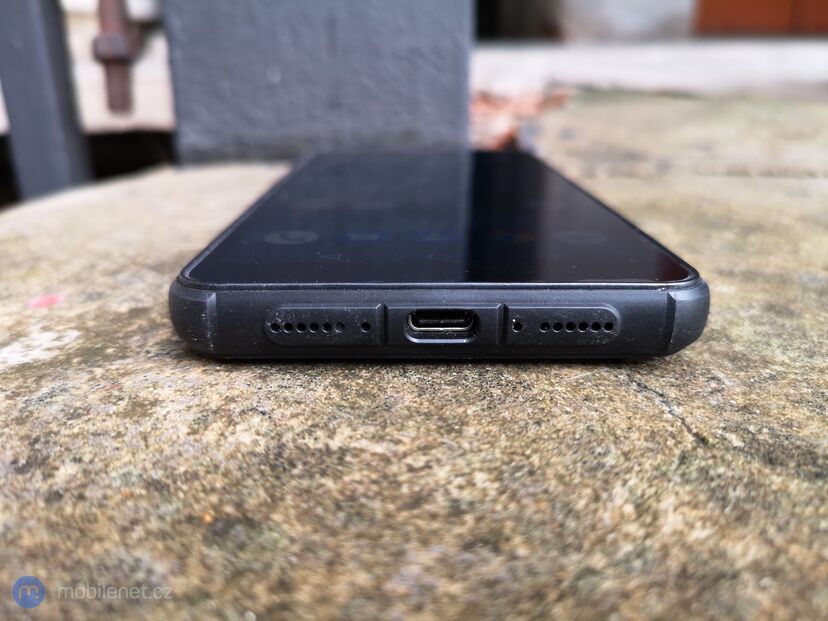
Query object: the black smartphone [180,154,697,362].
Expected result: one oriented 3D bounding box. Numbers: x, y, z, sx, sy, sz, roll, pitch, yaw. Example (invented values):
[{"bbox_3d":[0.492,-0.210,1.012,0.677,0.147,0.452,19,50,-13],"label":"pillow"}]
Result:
[{"bbox_3d":[0.003,-0.025,0.159,0.077,0.011,0.158,0,20,0],"label":"black smartphone"}]

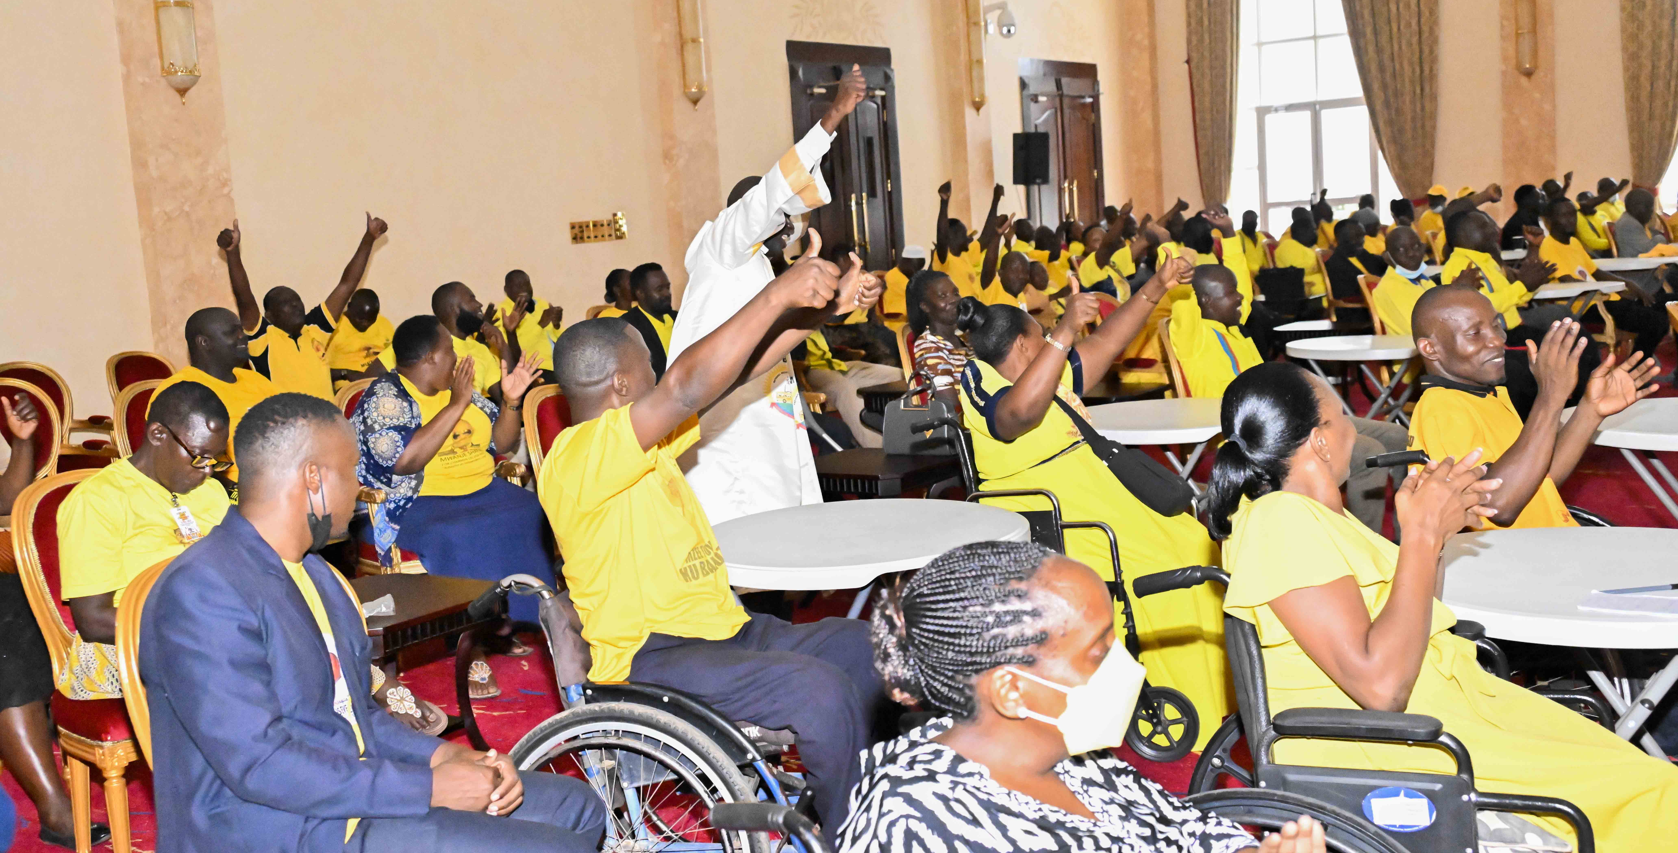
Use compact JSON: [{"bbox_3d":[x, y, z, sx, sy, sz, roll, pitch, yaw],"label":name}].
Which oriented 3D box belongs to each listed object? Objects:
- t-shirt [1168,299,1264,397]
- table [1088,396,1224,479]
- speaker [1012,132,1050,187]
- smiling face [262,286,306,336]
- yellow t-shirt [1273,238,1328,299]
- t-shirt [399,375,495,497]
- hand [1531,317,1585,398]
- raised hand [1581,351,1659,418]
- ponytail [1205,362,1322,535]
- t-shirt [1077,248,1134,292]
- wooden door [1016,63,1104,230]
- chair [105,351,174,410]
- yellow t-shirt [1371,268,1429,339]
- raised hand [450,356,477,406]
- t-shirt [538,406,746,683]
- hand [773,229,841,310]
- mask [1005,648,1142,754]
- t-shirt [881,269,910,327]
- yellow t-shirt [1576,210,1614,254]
[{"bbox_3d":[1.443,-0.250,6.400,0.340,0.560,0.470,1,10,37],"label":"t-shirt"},{"bbox_3d":[1.191,0.322,5.901,0.840,0.740,0.840,1,9,35],"label":"table"},{"bbox_3d":[1.642,-2.275,14.300,0.270,0.440,0.250,-9,9,-38],"label":"speaker"},{"bbox_3d":[-2.627,-0.544,7.950,0.200,0.235,0.165,2,10,39],"label":"smiling face"},{"bbox_3d":[3.268,-1.040,11.900,0.300,0.580,0.460,-5,7,-5],"label":"yellow t-shirt"},{"bbox_3d":[-1.384,0.036,5.800,0.290,0.460,0.420,2,9,38],"label":"t-shirt"},{"bbox_3d":[1.543,-0.149,3.600,0.105,0.175,0.060,15,7,31],"label":"hand"},{"bbox_3d":[1.718,-0.092,3.680,0.175,0.125,0.065,-43,-18,9],"label":"raised hand"},{"bbox_3d":[0.751,0.042,2.970,0.230,0.290,0.180,-9,9,-30],"label":"ponytail"},{"bbox_3d":[1.829,-1.007,11.500,0.280,0.510,0.440,3,10,45],"label":"t-shirt"},{"bbox_3d":[2.648,-2.668,19.294,0.150,2.960,1.900,1,9,33],"label":"wooden door"},{"bbox_3d":[-3.571,0.111,8.900,0.580,1.020,0.540,0,8,32],"label":"chair"},{"bbox_3d":[2.682,-0.499,7.900,0.290,0.540,0.450,2,10,38],"label":"yellow t-shirt"},{"bbox_3d":[-1.198,-0.146,5.350,0.080,0.170,0.050,15,6,20],"label":"raised hand"},{"bbox_3d":[-0.434,0.256,3.720,0.340,0.600,0.480,-1,8,21],"label":"t-shirt"},{"bbox_3d":[-0.061,-0.298,3.200,0.125,0.150,0.085,-1,8,18],"label":"hand"},{"bbox_3d":[0.257,0.291,1.780,0.120,0.107,0.128,7,9,15],"label":"mask"},{"bbox_3d":[0.426,-0.793,10.800,0.320,0.560,0.450,1,10,35],"label":"t-shirt"},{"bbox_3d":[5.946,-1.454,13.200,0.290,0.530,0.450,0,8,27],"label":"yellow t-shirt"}]

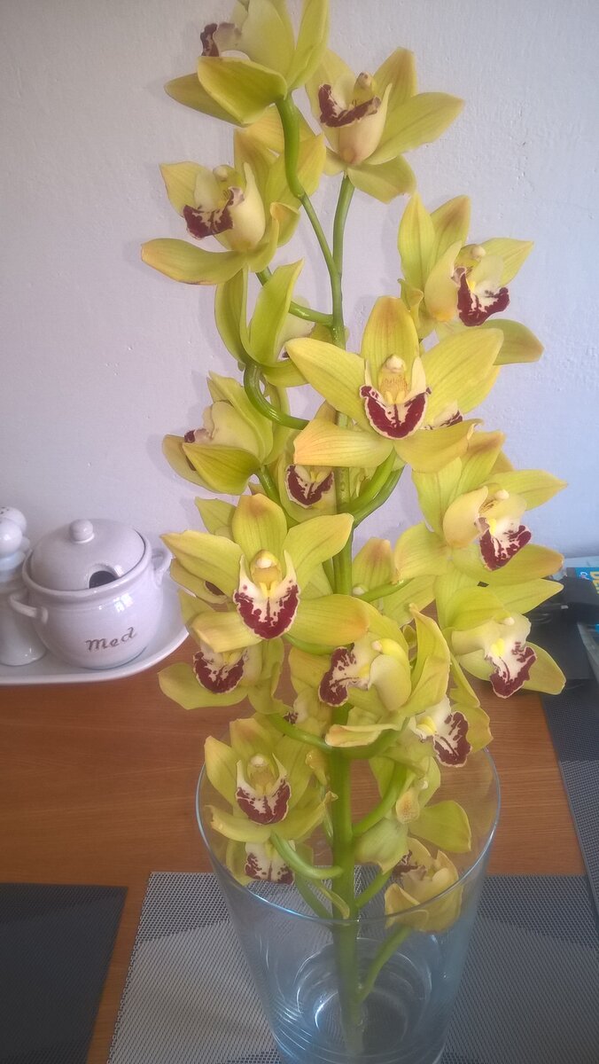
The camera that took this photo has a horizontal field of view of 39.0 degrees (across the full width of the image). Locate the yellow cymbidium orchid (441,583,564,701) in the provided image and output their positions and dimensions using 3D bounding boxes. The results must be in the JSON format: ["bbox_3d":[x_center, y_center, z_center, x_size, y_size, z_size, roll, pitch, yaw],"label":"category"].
[{"bbox_3d":[0.104,0.056,0.440,0.066,0.060,0.045,-7,19,-33],"label":"yellow cymbidium orchid"}]

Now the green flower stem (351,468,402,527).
[{"bbox_3d":[0.038,-0.017,0.417,0.009,0.041,0.009,27,34,-20],"label":"green flower stem"}]

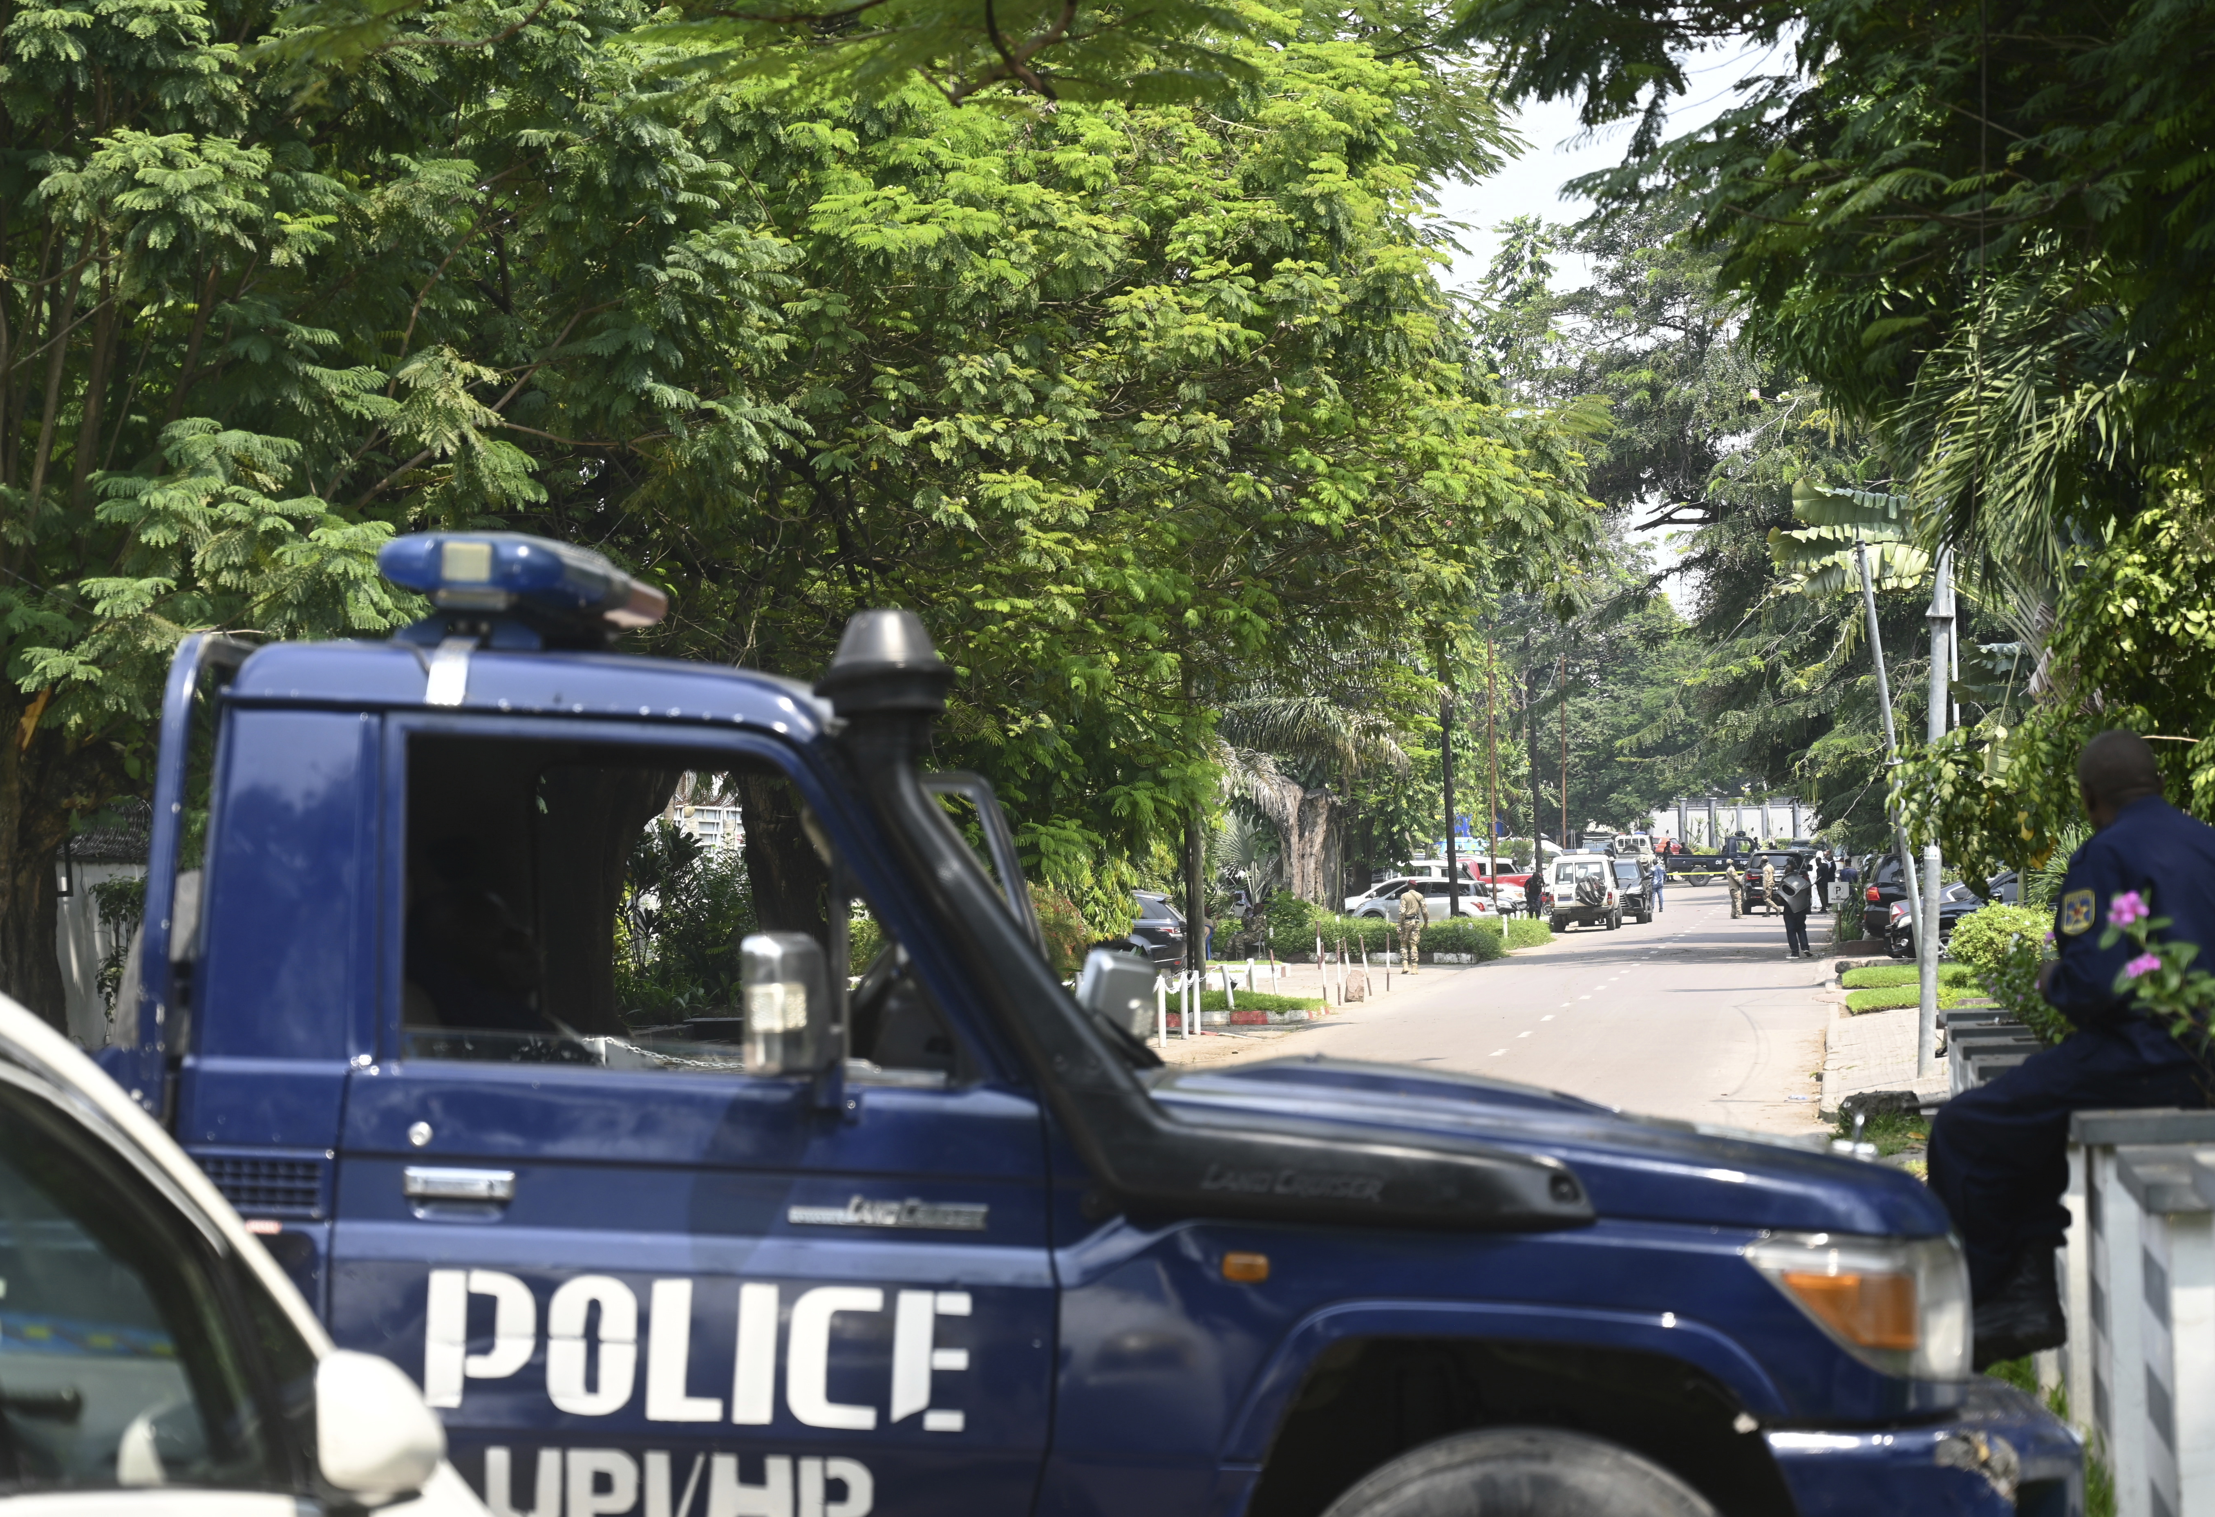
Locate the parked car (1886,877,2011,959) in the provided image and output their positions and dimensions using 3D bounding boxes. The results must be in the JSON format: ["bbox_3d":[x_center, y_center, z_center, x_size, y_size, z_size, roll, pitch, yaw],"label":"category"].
[{"bbox_3d":[16.022,2.683,104.240,4.500,1.580,1.800,-1,-1,-6],"label":"parked car"}]

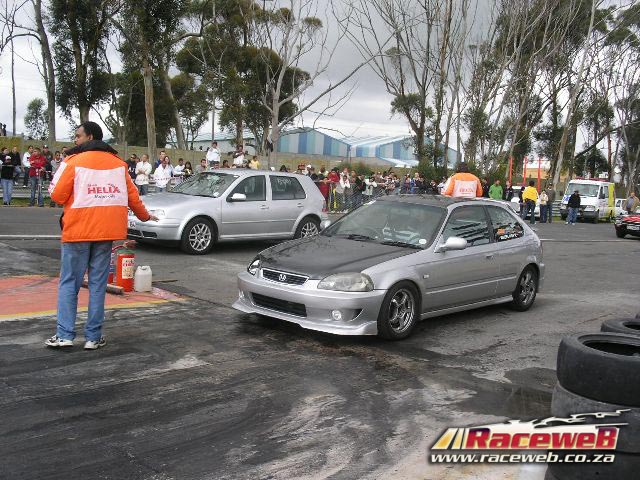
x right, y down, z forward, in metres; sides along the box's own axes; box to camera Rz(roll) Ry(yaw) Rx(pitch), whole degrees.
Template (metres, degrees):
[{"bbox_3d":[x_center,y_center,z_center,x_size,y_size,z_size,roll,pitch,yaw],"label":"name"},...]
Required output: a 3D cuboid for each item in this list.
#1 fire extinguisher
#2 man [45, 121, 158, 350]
[{"bbox_3d":[-2.348,0.298,8.366,0.300,0.610,0.220,0,6,-27],"label":"fire extinguisher"},{"bbox_3d":[-1.786,-0.021,5.736,0.780,1.800,0.500,0,6,-30],"label":"man"}]

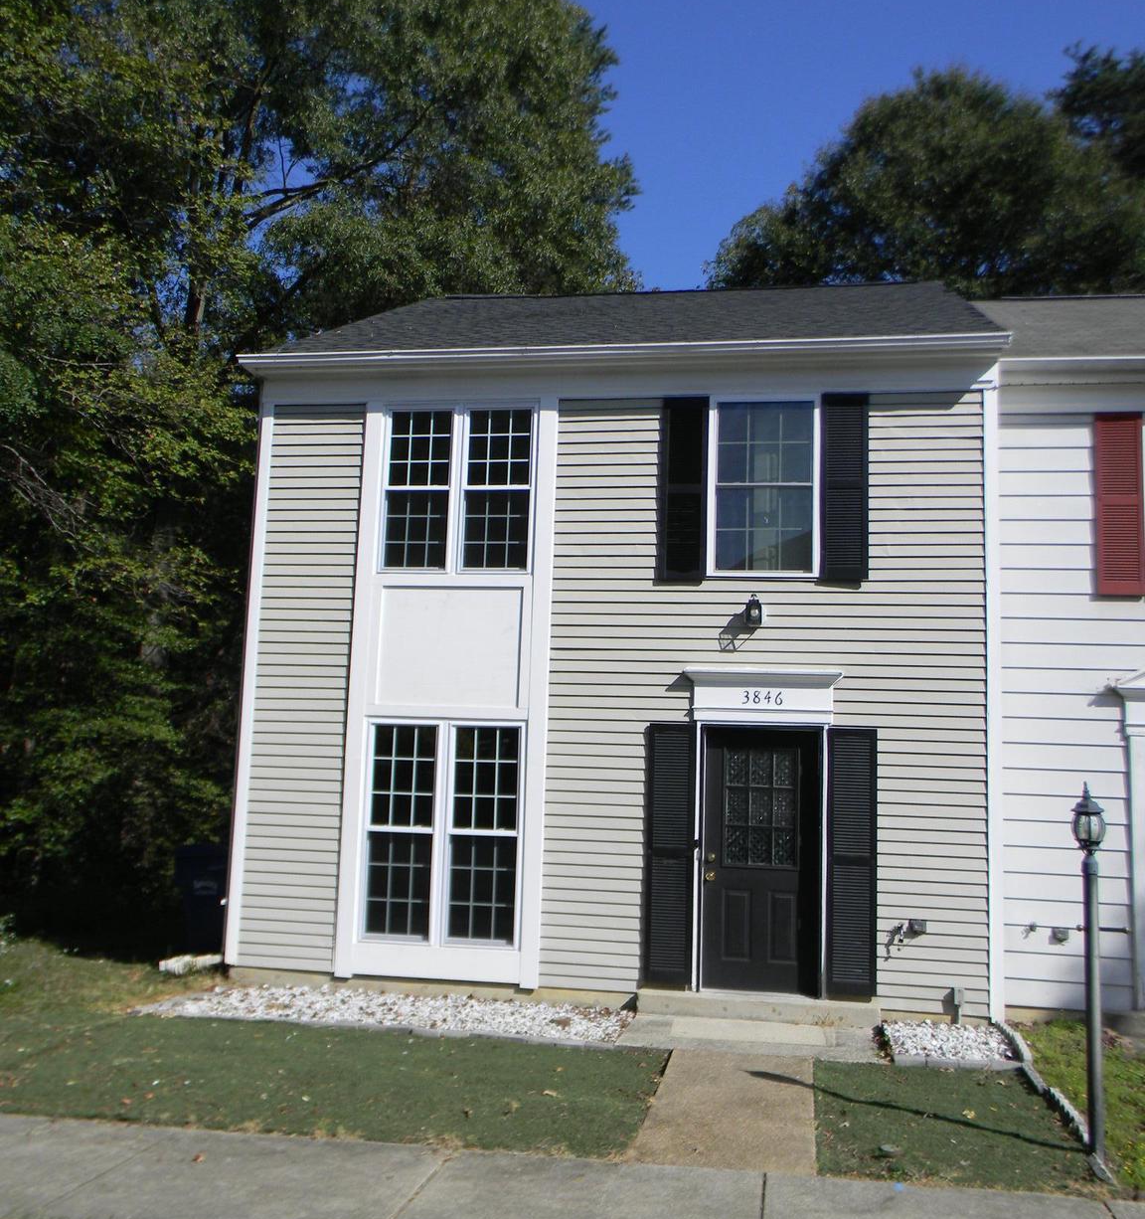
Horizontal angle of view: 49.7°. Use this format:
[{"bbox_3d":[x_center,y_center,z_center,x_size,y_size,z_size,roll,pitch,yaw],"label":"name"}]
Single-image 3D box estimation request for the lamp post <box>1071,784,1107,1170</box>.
[{"bbox_3d":[2.725,1.886,6.496,0.180,1.915,0.180,1,-7,10],"label":"lamp post"}]

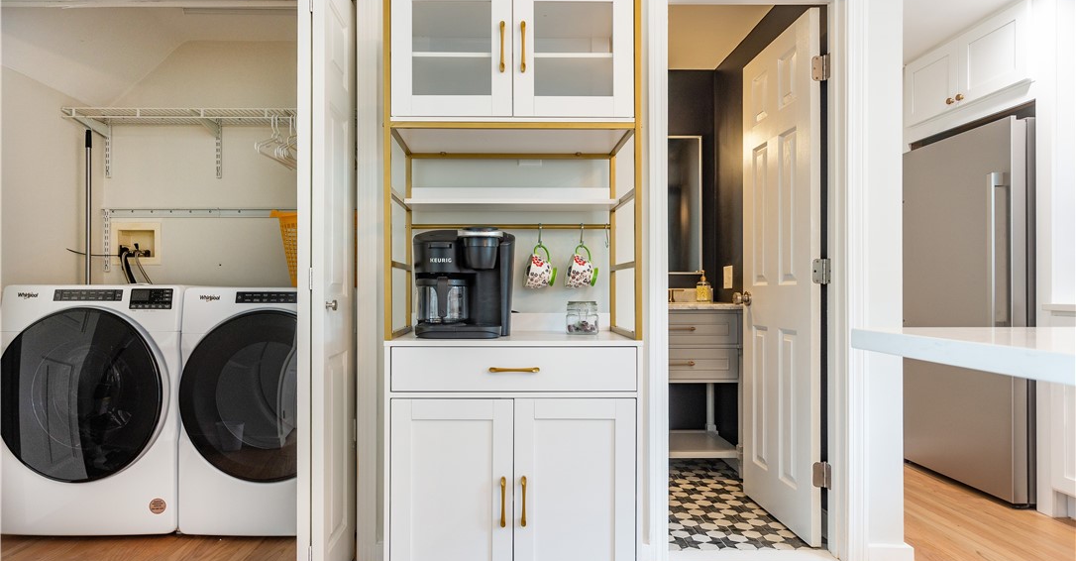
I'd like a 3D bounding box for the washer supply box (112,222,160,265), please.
[{"bbox_3d":[-2.108,-0.190,3.170,0.260,0.222,0.090,0,-1,-2],"label":"washer supply box"}]

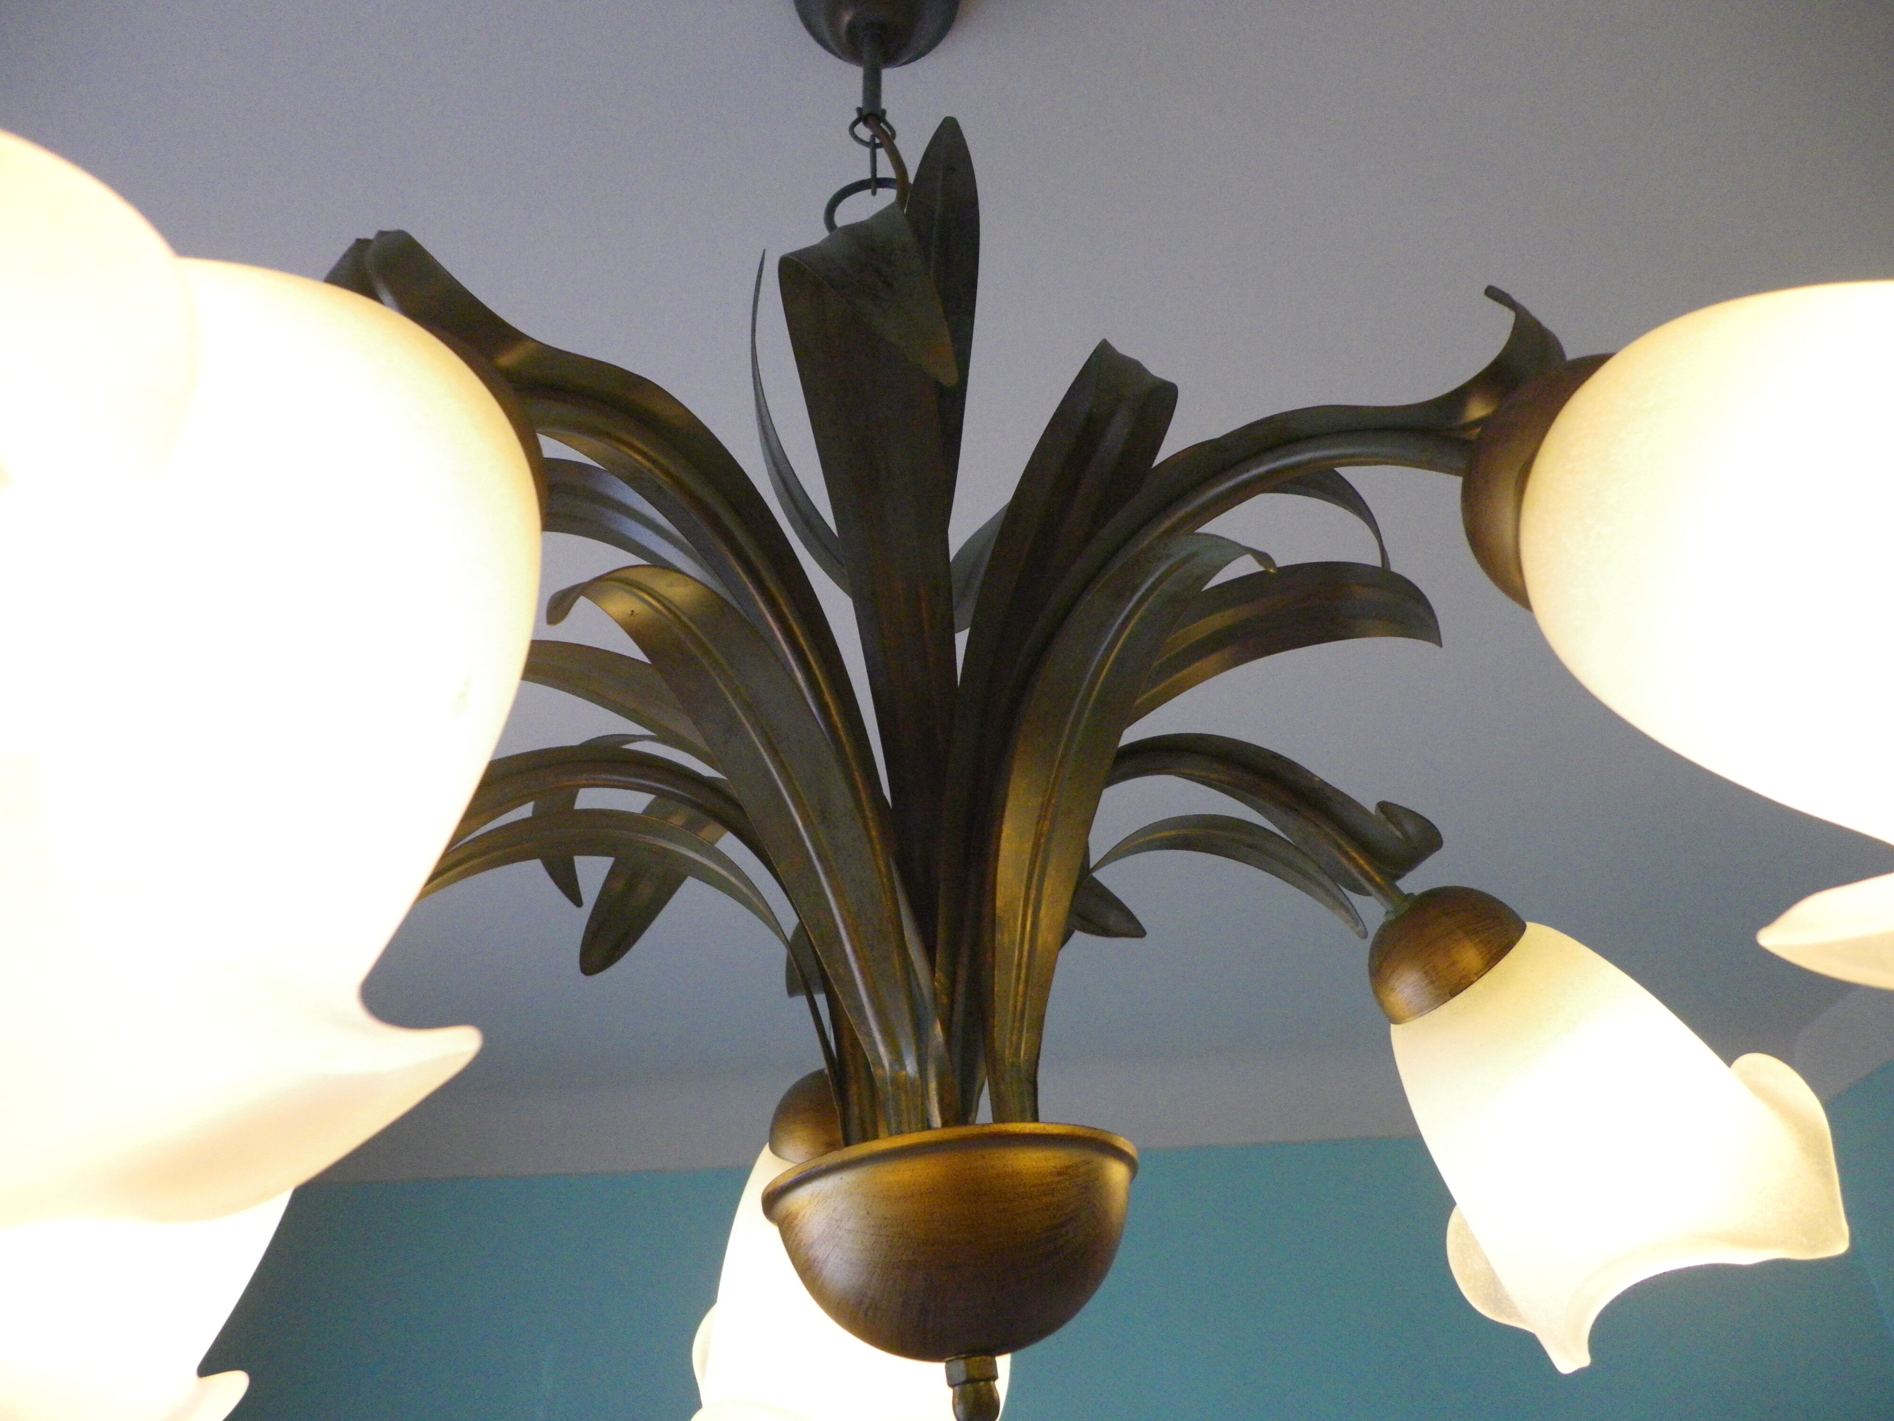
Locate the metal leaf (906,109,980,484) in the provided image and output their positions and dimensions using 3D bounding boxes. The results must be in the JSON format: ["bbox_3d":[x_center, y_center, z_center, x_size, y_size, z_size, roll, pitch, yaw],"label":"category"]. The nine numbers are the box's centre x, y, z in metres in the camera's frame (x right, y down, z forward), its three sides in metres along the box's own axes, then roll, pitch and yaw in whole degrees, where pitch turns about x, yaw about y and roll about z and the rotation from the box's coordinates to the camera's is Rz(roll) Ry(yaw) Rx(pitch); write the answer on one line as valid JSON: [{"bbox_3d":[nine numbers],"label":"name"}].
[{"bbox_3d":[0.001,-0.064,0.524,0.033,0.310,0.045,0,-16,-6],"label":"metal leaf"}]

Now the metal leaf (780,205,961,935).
[{"bbox_3d":[-0.016,-0.033,0.491,0.051,0.348,0.082,-7,-17,2],"label":"metal leaf"}]

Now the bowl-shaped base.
[{"bbox_3d":[0.003,0.169,0.461,0.116,0.050,0.116,-5,-37,0],"label":"bowl-shaped base"}]

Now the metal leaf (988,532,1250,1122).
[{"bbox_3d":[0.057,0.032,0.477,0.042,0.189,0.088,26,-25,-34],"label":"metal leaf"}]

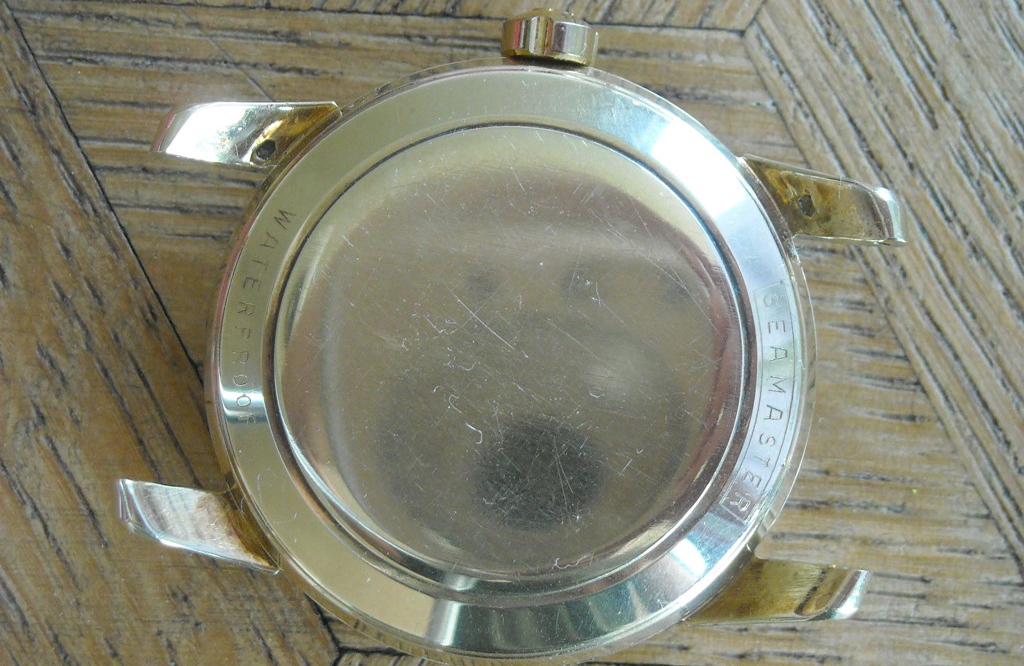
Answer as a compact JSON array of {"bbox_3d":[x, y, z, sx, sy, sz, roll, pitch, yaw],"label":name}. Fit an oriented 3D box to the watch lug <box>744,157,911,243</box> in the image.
[{"bbox_3d":[0.018,-0.007,0.175,0.010,0.004,0.004,7,86,1],"label":"watch lug"}]

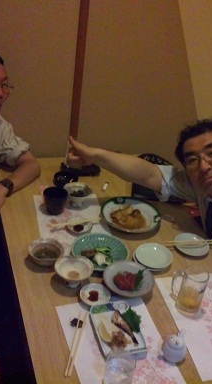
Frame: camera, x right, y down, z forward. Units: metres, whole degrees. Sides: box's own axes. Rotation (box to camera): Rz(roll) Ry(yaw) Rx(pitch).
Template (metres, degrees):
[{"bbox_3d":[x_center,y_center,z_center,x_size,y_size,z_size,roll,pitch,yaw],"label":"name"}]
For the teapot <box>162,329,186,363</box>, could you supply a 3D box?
[{"bbox_3d":[0.186,0.412,1.142,0.064,0.064,0.084,19,32,20],"label":"teapot"}]

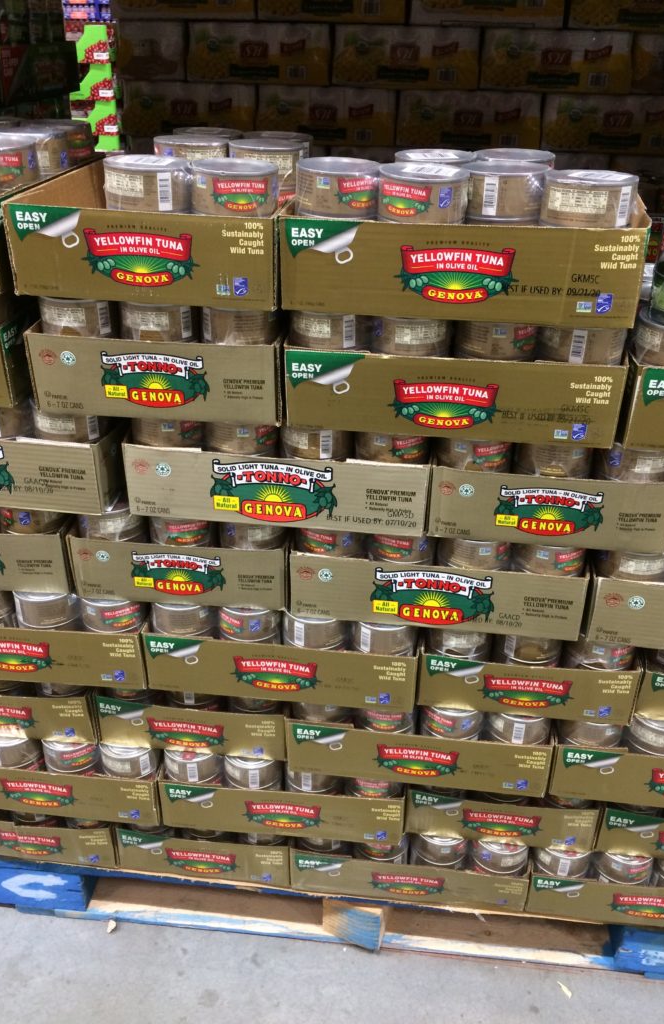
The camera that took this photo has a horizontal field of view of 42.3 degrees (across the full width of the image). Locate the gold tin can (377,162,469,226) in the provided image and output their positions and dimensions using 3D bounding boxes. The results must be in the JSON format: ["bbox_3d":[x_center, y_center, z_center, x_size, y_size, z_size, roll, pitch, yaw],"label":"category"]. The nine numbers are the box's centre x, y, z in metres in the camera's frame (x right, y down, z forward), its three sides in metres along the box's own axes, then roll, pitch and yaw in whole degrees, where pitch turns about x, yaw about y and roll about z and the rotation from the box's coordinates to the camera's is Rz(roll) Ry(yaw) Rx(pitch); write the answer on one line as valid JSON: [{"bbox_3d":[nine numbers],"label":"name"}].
[{"bbox_3d":[0.091,-0.322,0.873,0.086,0.043,0.086,1,29,-1],"label":"gold tin can"}]

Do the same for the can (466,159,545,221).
[{"bbox_3d":[0.172,-0.323,0.862,0.087,0.044,0.087,4,30,5],"label":"can"}]

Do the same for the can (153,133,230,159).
[{"bbox_3d":[-0.167,-0.422,1.029,0.086,0.044,0.086,1,30,-1],"label":"can"}]

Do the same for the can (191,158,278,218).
[{"bbox_3d":[-0.097,-0.325,0.864,0.087,0.044,0.087,1,30,-1],"label":"can"}]

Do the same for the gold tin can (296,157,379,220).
[{"bbox_3d":[0.007,-0.329,0.877,0.086,0.044,0.086,1,30,-1],"label":"gold tin can"}]

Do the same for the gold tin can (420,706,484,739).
[{"bbox_3d":[0.166,0.267,1.186,0.086,0.043,0.086,4,29,5],"label":"gold tin can"}]

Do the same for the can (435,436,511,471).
[{"bbox_3d":[0.163,-0.085,0.983,0.087,0.044,0.087,4,30,5],"label":"can"}]

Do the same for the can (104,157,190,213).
[{"bbox_3d":[-0.192,-0.341,0.893,0.086,0.043,0.086,1,29,-1],"label":"can"}]

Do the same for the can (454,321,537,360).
[{"bbox_3d":[0.175,-0.194,0.917,0.087,0.044,0.087,4,30,5],"label":"can"}]

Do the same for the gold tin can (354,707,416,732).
[{"bbox_3d":[0.073,0.255,1.176,0.087,0.044,0.087,1,30,-1],"label":"gold tin can"}]

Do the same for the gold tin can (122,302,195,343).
[{"bbox_3d":[-0.189,-0.219,0.936,0.086,0.043,0.086,1,29,-1],"label":"gold tin can"}]

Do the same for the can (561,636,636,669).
[{"bbox_3d":[0.333,0.154,1.076,0.086,0.043,0.086,4,29,4],"label":"can"}]

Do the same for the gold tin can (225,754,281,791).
[{"bbox_3d":[-0.111,0.347,1.221,0.086,0.043,0.086,1,29,-1],"label":"gold tin can"}]

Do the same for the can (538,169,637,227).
[{"bbox_3d":[0.252,-0.304,0.837,0.086,0.043,0.086,4,29,4],"label":"can"}]

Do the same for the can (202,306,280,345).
[{"bbox_3d":[-0.099,-0.214,0.947,0.086,0.043,0.086,1,29,-1],"label":"can"}]

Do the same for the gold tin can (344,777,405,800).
[{"bbox_3d":[0.059,0.356,1.214,0.086,0.043,0.086,1,29,-1],"label":"gold tin can"}]

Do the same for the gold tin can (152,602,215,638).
[{"bbox_3d":[-0.198,0.123,1.150,0.086,0.043,0.086,1,29,-1],"label":"gold tin can"}]

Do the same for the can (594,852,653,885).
[{"bbox_3d":[0.425,0.492,1.252,0.086,0.043,0.086,1,29,-1],"label":"can"}]

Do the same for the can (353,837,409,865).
[{"bbox_3d":[0.078,0.487,1.329,0.086,0.043,0.086,4,29,5],"label":"can"}]

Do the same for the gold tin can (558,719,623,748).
[{"bbox_3d":[0.352,0.279,1.173,0.086,0.044,0.086,4,30,5],"label":"gold tin can"}]

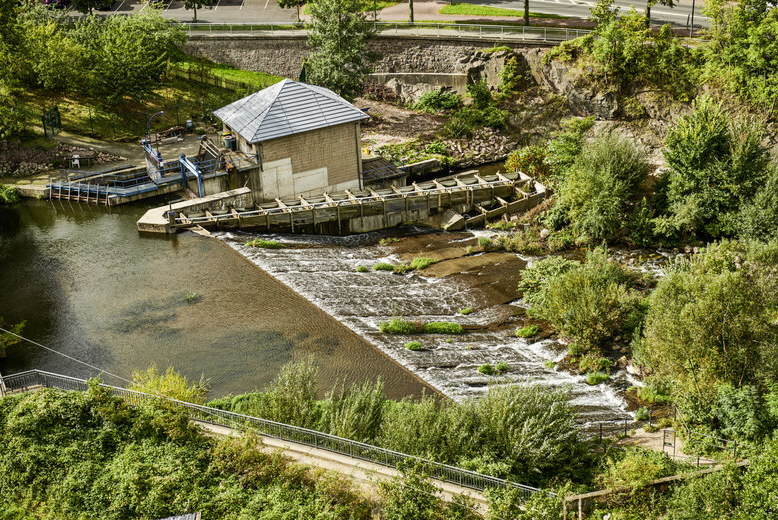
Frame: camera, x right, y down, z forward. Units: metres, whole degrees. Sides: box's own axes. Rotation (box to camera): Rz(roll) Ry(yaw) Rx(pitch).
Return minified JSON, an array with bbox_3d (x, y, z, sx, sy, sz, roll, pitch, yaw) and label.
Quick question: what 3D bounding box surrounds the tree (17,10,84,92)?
[{"bbox_3d":[-29.190,-18.270,122.790,5.660,6.630,5.660,-3,25,0],"label":"tree"}]

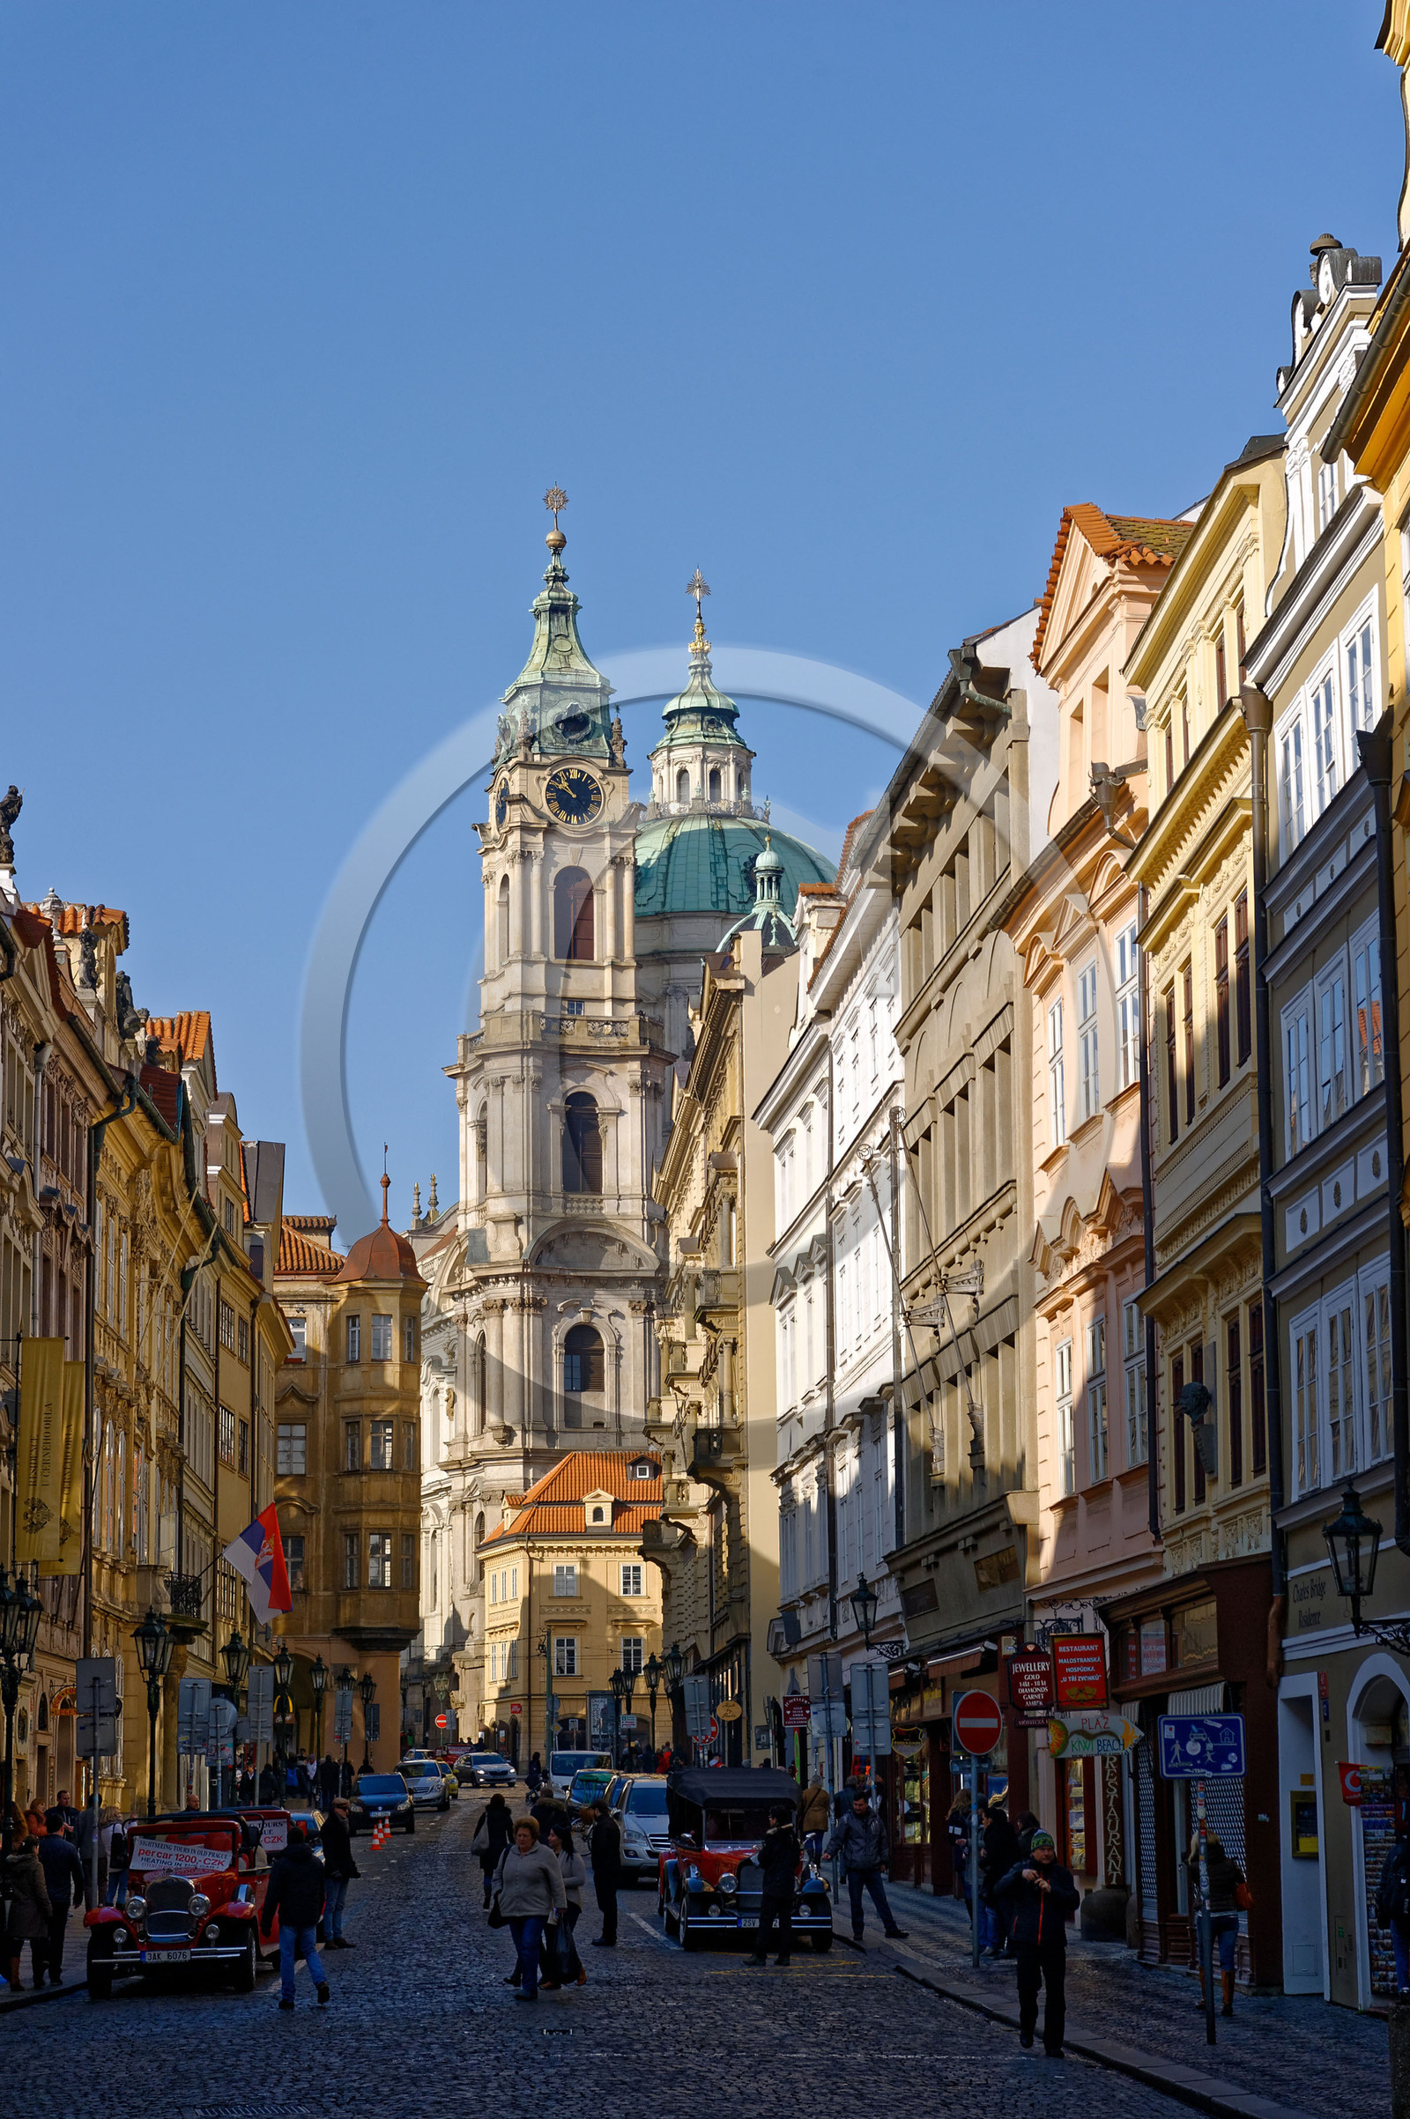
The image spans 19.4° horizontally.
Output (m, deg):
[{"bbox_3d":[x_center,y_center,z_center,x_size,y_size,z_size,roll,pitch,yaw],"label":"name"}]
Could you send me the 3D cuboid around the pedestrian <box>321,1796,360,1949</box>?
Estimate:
[{"bbox_3d":[-4.290,9.553,48.457,0.420,1.760,0.450,-2,-10,10],"label":"pedestrian"}]

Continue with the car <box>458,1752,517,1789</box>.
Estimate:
[{"bbox_3d":[-9.390,30.071,174.381,1.810,1.470,4.700,2,-11,-14],"label":"car"}]

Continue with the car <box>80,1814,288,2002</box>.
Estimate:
[{"bbox_3d":[-5.545,9.116,44.734,1.730,1.820,4.400,0,-10,-1],"label":"car"}]

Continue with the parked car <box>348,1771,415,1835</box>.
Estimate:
[{"bbox_3d":[-8.276,19.097,105.572,1.650,1.430,3.950,0,-10,-4],"label":"parked car"}]

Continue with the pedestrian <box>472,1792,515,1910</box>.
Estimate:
[{"bbox_3d":[-3.138,11.733,61.000,0.580,1.686,0.420,0,-10,-3],"label":"pedestrian"}]

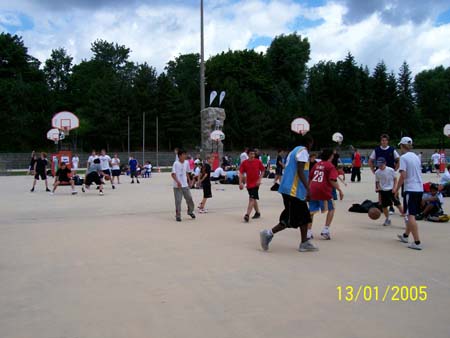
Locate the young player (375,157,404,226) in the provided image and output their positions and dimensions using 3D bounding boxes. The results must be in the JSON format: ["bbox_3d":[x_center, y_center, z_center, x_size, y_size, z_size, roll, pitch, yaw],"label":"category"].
[{"bbox_3d":[3.377,0.440,9.050,0.540,1.420,0.600,0,2,18],"label":"young player"}]

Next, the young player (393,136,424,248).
[{"bbox_3d":[2.690,0.353,6.500,0.480,1.620,0.580,-1,2,-36],"label":"young player"}]

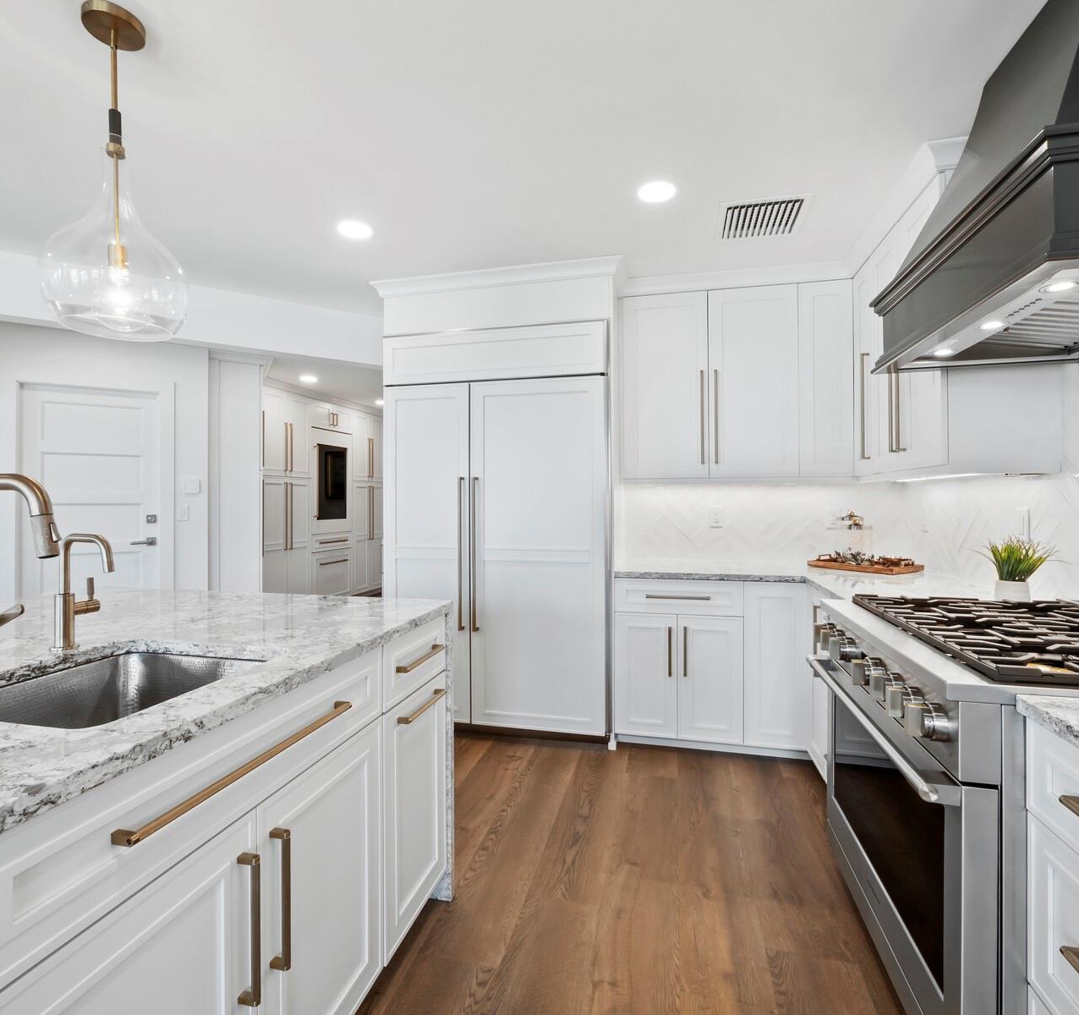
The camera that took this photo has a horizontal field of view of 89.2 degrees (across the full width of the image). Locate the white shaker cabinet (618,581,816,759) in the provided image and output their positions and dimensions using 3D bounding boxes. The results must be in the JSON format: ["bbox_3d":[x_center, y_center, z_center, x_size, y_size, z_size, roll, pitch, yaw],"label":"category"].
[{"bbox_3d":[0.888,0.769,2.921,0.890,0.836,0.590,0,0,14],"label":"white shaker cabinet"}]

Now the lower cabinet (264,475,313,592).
[{"bbox_3d":[-2.916,0.421,5.795,0.610,1.485,0.720,0,0,14],"label":"lower cabinet"}]

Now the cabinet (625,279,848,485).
[{"bbox_3d":[1.044,-0.642,3.021,1.145,1.005,0.310,0,0,14],"label":"cabinet"}]

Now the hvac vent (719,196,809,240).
[{"bbox_3d":[0.946,-1.232,2.332,0.355,0.020,0.330,0,0,14],"label":"hvac vent"}]

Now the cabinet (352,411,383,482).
[{"bbox_3d":[-2.538,-0.773,7.366,0.610,0.860,0.860,0,0,14],"label":"cabinet"}]

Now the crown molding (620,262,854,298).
[{"bbox_3d":[1.000,-1.189,2.849,1.135,0.090,0.080,0,0,14],"label":"crown molding"}]

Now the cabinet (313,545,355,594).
[{"bbox_3d":[-2.731,0.808,6.550,0.610,0.605,0.810,0,0,14],"label":"cabinet"}]

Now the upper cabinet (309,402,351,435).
[{"bbox_3d":[-2.739,-1.049,6.544,0.610,0.300,0.810,0,0,14],"label":"upper cabinet"}]

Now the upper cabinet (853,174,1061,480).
[{"bbox_3d":[1.599,-0.632,2.223,0.310,1.005,0.980,0,0,14],"label":"upper cabinet"}]

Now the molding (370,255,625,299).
[{"bbox_3d":[-0.248,-1.193,2.865,1.372,0.080,0.090,0,0,14],"label":"molding"}]

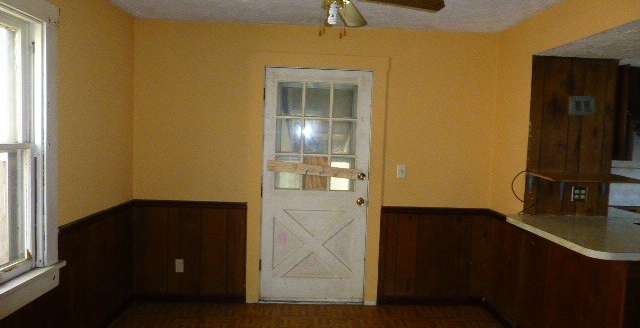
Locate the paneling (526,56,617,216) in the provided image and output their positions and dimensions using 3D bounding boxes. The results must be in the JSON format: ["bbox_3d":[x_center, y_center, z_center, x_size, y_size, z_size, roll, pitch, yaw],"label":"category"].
[{"bbox_3d":[1.856,-0.197,3.298,0.640,1.165,0.045,2,3,-2],"label":"paneling"}]

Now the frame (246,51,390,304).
[{"bbox_3d":[-0.030,0.150,3.857,1.165,2.160,0.100,2,3,-2],"label":"frame"}]

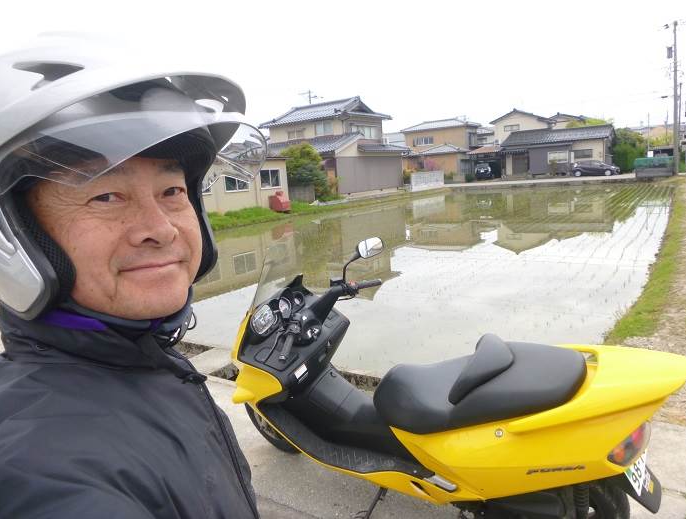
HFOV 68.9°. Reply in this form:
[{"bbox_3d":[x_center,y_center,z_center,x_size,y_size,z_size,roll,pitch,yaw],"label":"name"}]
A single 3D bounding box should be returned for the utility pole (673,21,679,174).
[{"bbox_3d":[26.382,-12.653,39.561,0.360,11.750,0.360,0,11,34],"label":"utility pole"}]

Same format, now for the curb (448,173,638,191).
[{"bbox_3d":[17.500,-7.010,46.100,17.000,0.400,0.400,3,12,37],"label":"curb"}]

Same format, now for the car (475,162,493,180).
[{"bbox_3d":[15.646,-9.714,54.800,1.700,1.650,4.100,0,10,24],"label":"car"}]

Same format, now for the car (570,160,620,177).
[{"bbox_3d":[23.483,-8.448,46.300,4.000,1.470,1.700,2,11,35],"label":"car"}]

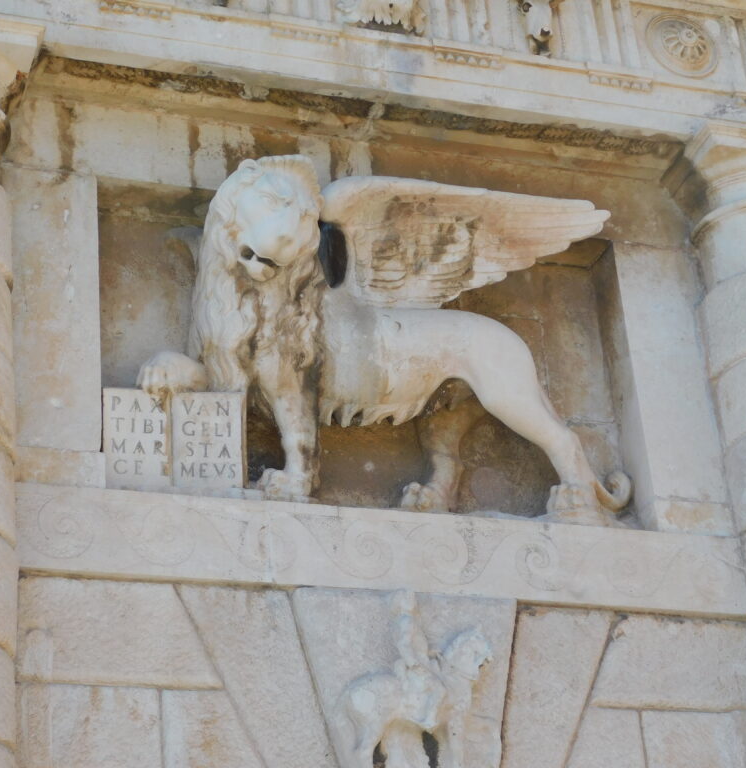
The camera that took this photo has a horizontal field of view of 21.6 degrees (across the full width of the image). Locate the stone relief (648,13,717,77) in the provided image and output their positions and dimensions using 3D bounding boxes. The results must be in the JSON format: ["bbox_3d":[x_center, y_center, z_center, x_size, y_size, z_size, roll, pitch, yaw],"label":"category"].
[{"bbox_3d":[2.135,-2.335,13.464,0.541,0.542,0.080,5,-30,-17],"label":"stone relief"}]

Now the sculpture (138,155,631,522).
[{"bbox_3d":[0.096,-0.250,12.078,3.164,2.270,0.670,5,-30,-17],"label":"sculpture"}]

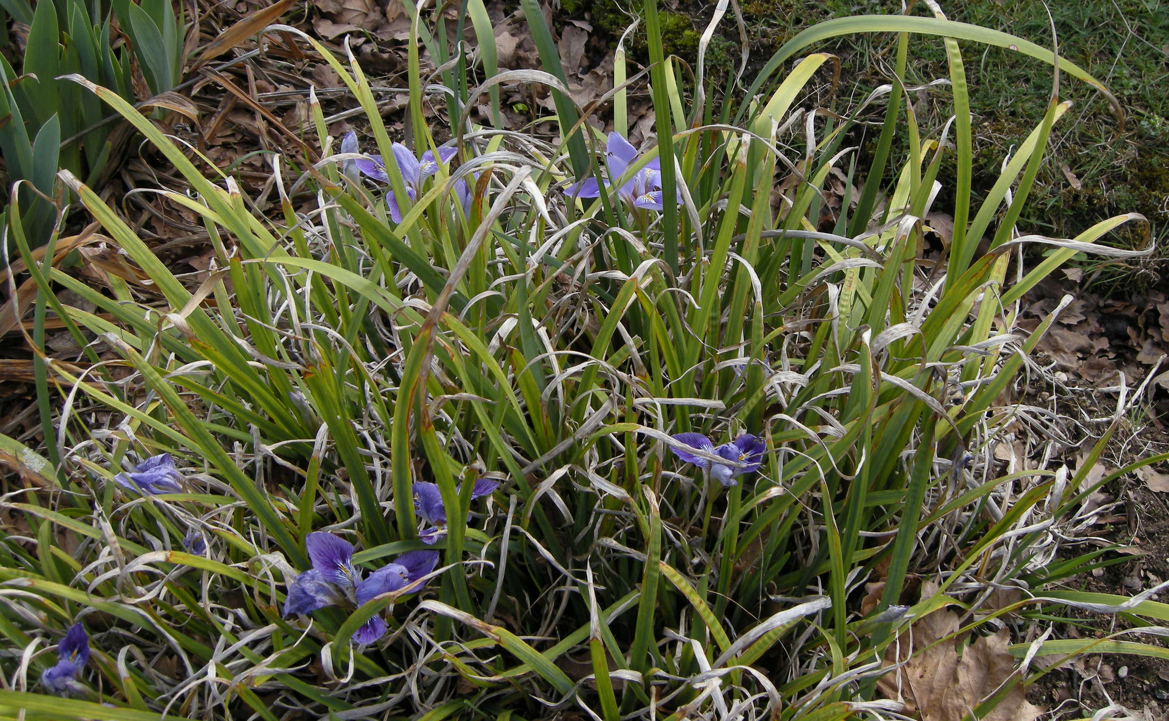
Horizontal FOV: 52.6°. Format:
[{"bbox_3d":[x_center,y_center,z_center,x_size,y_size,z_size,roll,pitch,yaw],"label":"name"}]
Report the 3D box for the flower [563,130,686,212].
[{"bbox_3d":[0.032,-0.152,0.960,0.092,0.060,0.078,0,40,0],"label":"flower"}]

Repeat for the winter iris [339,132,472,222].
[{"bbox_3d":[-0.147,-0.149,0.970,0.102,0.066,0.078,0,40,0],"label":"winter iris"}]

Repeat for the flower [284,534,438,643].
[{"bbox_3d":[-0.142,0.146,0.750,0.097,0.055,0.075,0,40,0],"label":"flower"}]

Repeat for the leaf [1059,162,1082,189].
[{"bbox_3d":[0.598,-0.228,1.454,0.017,0.012,0.055,-4,40,-4],"label":"leaf"}]

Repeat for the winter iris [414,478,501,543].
[{"bbox_3d":[-0.089,0.106,0.830,0.066,0.045,0.058,0,40,0],"label":"winter iris"}]

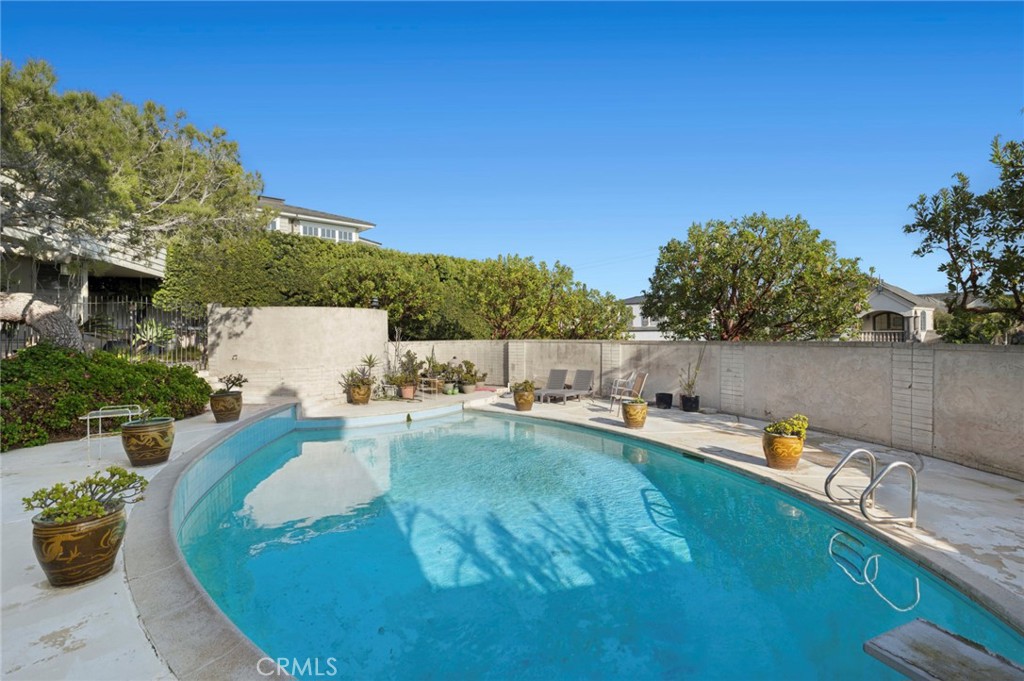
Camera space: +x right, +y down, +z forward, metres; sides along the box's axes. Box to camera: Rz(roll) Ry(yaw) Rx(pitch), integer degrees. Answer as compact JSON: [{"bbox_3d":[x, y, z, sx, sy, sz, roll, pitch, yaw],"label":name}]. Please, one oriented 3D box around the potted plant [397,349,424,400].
[{"bbox_3d":[-2.690,0.910,11.900,0.660,1.230,0.620,0,0,-13],"label":"potted plant"}]

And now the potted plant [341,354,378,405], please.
[{"bbox_3d":[-3.650,0.950,10.950,0.820,1.140,0.780,0,0,-18],"label":"potted plant"}]

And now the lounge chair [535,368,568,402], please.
[{"bbox_3d":[0.990,1.270,12.950,0.650,0.800,1.900,0,0,33],"label":"lounge chair"}]

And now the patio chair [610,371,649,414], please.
[{"bbox_3d":[2.620,1.210,10.220,0.680,0.930,0.620,0,0,-7],"label":"patio chair"}]

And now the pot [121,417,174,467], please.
[{"bbox_3d":[-3.810,1.080,4.790,0.450,0.440,0.450,0,0,-38],"label":"pot"}]

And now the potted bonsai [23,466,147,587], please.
[{"bbox_3d":[-2.360,1.030,2.530,0.500,0.550,0.450,0,0,-43],"label":"potted bonsai"}]

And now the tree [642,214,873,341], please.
[{"bbox_3d":[7.500,-1.050,13.900,6.000,5.500,5.700,0,0,28],"label":"tree"}]

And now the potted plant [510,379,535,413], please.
[{"bbox_3d":[0.250,1.310,10.800,0.540,0.740,0.520,0,0,1],"label":"potted plant"}]

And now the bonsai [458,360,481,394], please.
[{"bbox_3d":[-1.220,1.040,13.050,0.620,0.920,0.580,0,0,-5],"label":"bonsai"}]

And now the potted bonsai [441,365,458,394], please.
[{"bbox_3d":[-1.790,1.110,13.050,0.530,0.820,0.510,0,0,-8],"label":"potted bonsai"}]

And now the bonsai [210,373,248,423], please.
[{"bbox_3d":[-4.480,0.930,7.230,0.500,0.740,0.480,0,0,-32],"label":"bonsai"}]

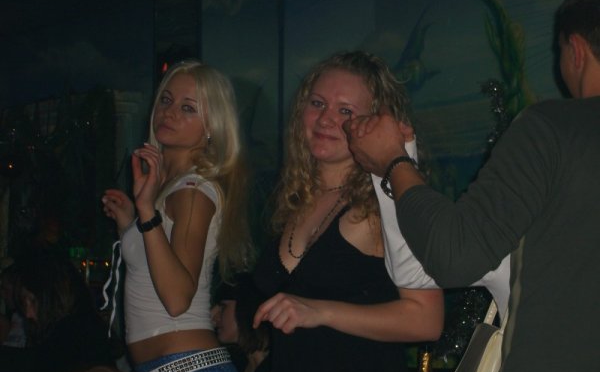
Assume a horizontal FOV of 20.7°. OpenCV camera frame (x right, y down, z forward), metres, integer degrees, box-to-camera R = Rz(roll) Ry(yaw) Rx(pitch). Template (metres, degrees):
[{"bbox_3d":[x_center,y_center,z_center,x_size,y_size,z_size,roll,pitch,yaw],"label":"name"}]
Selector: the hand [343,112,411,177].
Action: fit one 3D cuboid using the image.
[{"bbox_3d":[0.135,-0.073,2.900,0.095,0.115,0.090,-12,-28,-30],"label":"hand"}]

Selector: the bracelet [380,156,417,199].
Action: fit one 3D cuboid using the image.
[{"bbox_3d":[0.175,-0.014,2.860,0.070,0.077,0.018,37,0,-45],"label":"bracelet"}]

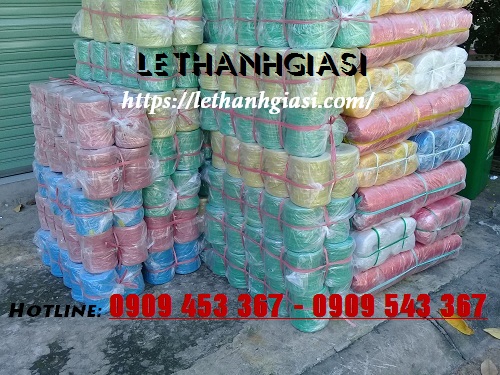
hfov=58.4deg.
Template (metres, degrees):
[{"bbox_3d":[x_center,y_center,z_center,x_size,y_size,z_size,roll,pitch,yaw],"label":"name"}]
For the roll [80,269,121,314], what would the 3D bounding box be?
[{"bbox_3d":[-0.755,0.515,2.300,0.183,0.205,0.183,-16,25,-34],"label":"roll"}]

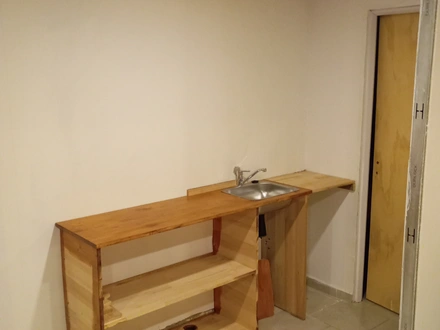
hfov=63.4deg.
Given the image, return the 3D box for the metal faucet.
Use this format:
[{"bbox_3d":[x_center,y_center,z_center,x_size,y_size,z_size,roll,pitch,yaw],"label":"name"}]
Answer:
[{"bbox_3d":[0.196,0.081,2.309,0.255,0.132,0.052,6,10,41],"label":"metal faucet"}]

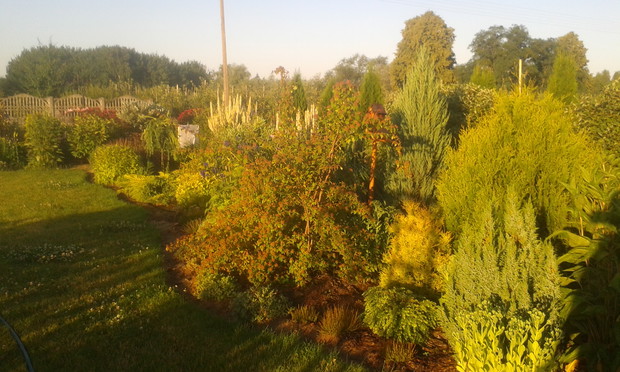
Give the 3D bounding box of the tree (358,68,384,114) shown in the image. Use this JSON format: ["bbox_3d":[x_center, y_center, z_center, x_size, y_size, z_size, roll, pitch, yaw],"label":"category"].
[{"bbox_3d":[1.877,-2.473,15.812,0.800,2.250,0.800,1,10,7],"label":"tree"}]

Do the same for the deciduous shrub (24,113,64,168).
[{"bbox_3d":[-5.382,-0.940,10.500,0.800,1.120,0.750,-5,11,-27],"label":"deciduous shrub"}]

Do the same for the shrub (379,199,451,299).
[{"bbox_3d":[0.791,0.455,3.923,0.500,0.710,0.470,2,10,12],"label":"shrub"}]

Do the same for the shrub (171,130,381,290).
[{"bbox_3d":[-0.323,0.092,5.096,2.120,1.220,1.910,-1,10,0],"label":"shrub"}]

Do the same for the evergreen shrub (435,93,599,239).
[{"bbox_3d":[2.284,-0.247,5.752,1.700,1.590,1.700,-1,10,0],"label":"evergreen shrub"}]

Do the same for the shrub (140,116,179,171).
[{"bbox_3d":[-3.095,-0.834,10.613,0.750,1.160,0.750,-1,10,0],"label":"shrub"}]

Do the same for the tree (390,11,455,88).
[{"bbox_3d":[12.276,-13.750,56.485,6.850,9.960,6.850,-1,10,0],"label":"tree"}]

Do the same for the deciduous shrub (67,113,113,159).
[{"bbox_3d":[-5.258,-1.122,12.386,1.060,1.150,1.060,-1,10,0],"label":"deciduous shrub"}]

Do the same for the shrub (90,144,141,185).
[{"bbox_3d":[-3.673,-0.431,9.770,0.890,0.680,0.850,-1,10,0],"label":"shrub"}]

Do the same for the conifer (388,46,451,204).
[{"bbox_3d":[1.544,-0.815,7.274,0.860,2.190,0.860,-1,10,0],"label":"conifer"}]

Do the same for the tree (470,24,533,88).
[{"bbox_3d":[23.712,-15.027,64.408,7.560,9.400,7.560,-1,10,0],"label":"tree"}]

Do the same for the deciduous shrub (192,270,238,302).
[{"bbox_3d":[-0.710,0.720,3.890,0.320,0.200,0.290,-2,10,-11],"label":"deciduous shrub"}]

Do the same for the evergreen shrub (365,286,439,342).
[{"bbox_3d":[0.579,0.799,3.315,0.450,0.250,0.420,2,10,10],"label":"evergreen shrub"}]

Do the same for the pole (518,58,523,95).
[{"bbox_3d":[3.963,-1.348,9.918,0.050,2.130,0.050,4,11,21],"label":"pole"}]

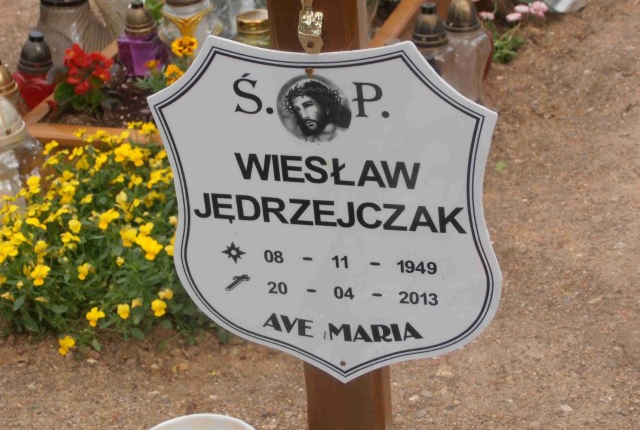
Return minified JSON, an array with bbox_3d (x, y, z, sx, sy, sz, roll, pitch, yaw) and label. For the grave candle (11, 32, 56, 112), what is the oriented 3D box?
[{"bbox_3d":[-0.592,-0.273,3.400,0.095,0.220,0.095,-8,25,-9],"label":"grave candle"}]

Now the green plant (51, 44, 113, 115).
[{"bbox_3d":[-0.472,-0.268,3.220,0.122,0.135,0.120,-7,25,-8],"label":"green plant"}]

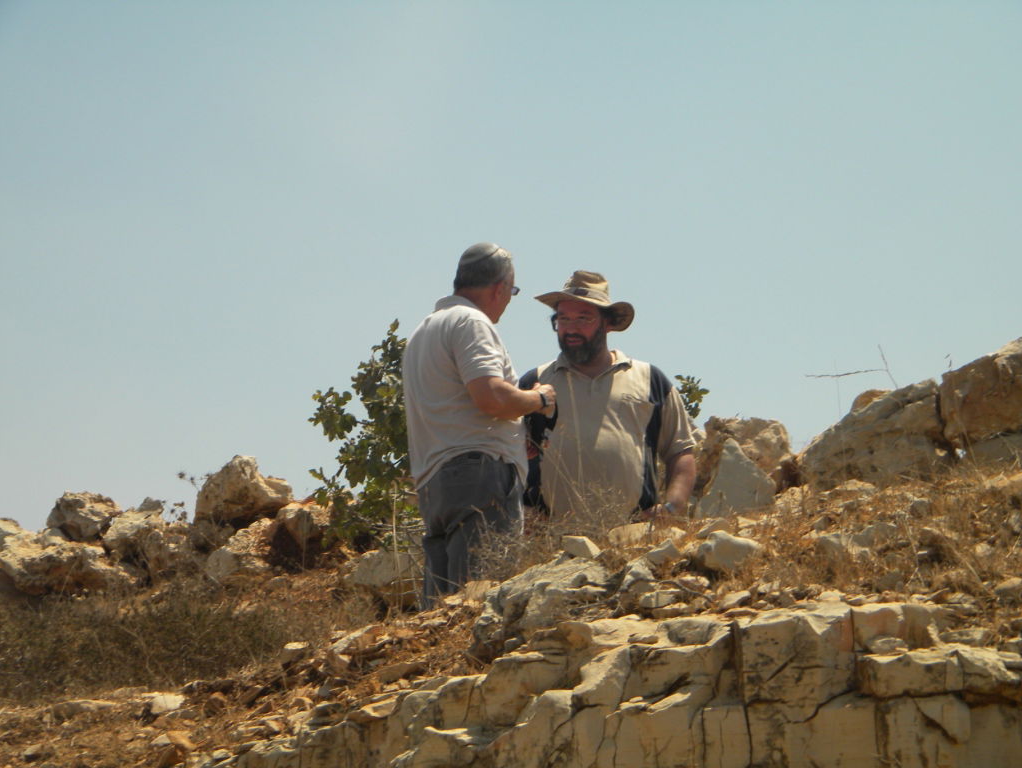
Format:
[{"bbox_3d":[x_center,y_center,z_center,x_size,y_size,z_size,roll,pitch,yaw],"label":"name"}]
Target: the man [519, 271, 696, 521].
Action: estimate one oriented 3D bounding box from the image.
[{"bbox_3d":[0.318,0.512,8.022,0.600,1.780,0.420,-2,-5,20],"label":"man"}]

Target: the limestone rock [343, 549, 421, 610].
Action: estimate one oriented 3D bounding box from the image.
[{"bbox_3d":[-0.443,0.678,8.600,0.280,0.200,0.220,0,-5,0],"label":"limestone rock"}]

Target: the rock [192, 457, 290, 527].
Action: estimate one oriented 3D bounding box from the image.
[{"bbox_3d":[-1.017,0.403,9.300,0.370,0.270,0.280,0,-5,0],"label":"rock"}]

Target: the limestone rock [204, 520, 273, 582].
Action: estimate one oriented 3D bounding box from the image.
[{"bbox_3d":[-1.054,0.648,9.500,0.275,0.245,0.260,0,-6,0],"label":"limestone rock"}]

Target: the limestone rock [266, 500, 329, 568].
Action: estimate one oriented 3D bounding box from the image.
[{"bbox_3d":[-0.791,0.558,9.100,0.240,0.250,0.220,0,-5,0],"label":"limestone rock"}]

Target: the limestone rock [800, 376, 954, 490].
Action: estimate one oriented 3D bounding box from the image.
[{"bbox_3d":[1.292,0.179,8.700,0.540,0.390,0.380,0,-5,0],"label":"limestone rock"}]

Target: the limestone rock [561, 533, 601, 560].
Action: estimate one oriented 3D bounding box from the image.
[{"bbox_3d":[0.212,0.493,7.400,0.120,0.080,0.100,0,-5,0],"label":"limestone rock"}]

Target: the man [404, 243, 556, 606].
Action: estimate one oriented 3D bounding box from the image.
[{"bbox_3d":[-0.134,0.398,7.864,0.460,1.720,0.540,4,-7,-37],"label":"man"}]

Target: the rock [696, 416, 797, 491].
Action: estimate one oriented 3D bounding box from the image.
[{"bbox_3d":[0.876,0.272,9.100,0.370,0.290,0.310,0,-6,0],"label":"rock"}]

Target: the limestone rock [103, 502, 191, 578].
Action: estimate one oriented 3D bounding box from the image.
[{"bbox_3d":[-1.425,0.608,9.600,0.340,0.290,0.300,0,-6,0],"label":"limestone rock"}]

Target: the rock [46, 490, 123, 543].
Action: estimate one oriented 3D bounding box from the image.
[{"bbox_3d":[-1.702,0.529,9.800,0.300,0.210,0.250,0,-6,0],"label":"rock"}]

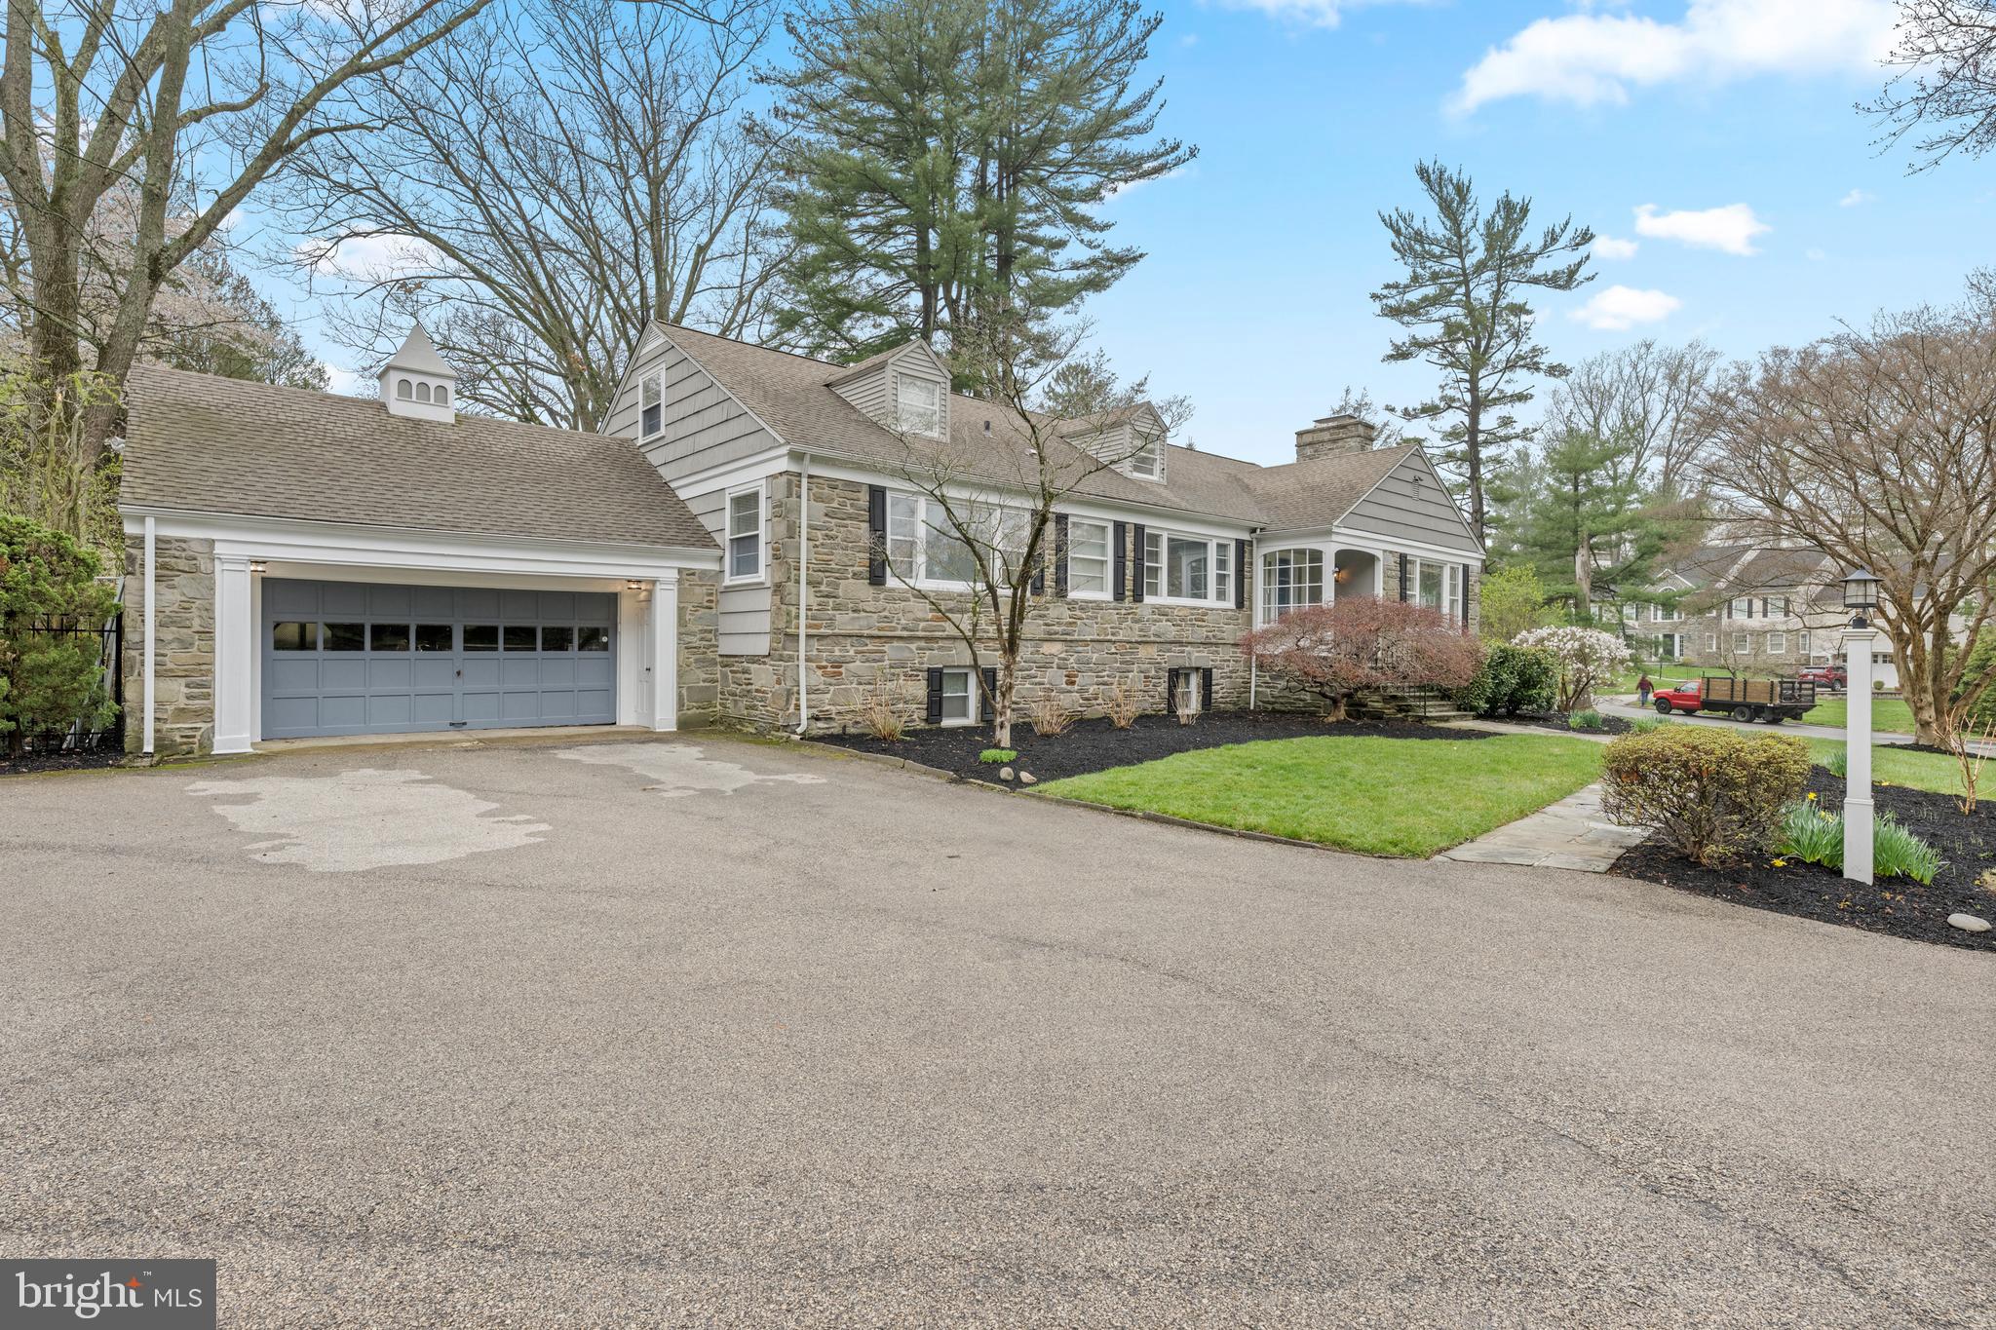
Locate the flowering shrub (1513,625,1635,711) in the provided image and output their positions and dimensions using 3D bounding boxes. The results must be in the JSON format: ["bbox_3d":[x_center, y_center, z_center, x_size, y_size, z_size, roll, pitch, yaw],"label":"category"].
[{"bbox_3d":[13.718,0.074,22.501,2.400,2.050,2.300,0,1,30],"label":"flowering shrub"}]

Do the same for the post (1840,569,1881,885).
[{"bbox_3d":[5.632,0.404,6.154,0.200,2.070,0.200,0,1,43],"label":"post"}]

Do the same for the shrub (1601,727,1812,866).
[{"bbox_3d":[5.065,0.914,6.758,1.140,0.950,1.100,0,1,37],"label":"shrub"}]

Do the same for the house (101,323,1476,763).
[{"bbox_3d":[-1.193,-2.772,20.720,26.600,7.700,12.400,0,1,-40],"label":"house"}]

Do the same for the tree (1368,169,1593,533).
[{"bbox_3d":[20.549,-9.931,39.919,8.300,23.000,8.300,0,1,27],"label":"tree"}]

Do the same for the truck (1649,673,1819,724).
[{"bbox_3d":[38.700,1.689,49.716,2.400,2.300,6.900,0,0,-16],"label":"truck"}]

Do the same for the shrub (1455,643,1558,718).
[{"bbox_3d":[10.696,0.296,19.803,1.850,1.520,1.800,0,1,27],"label":"shrub"}]

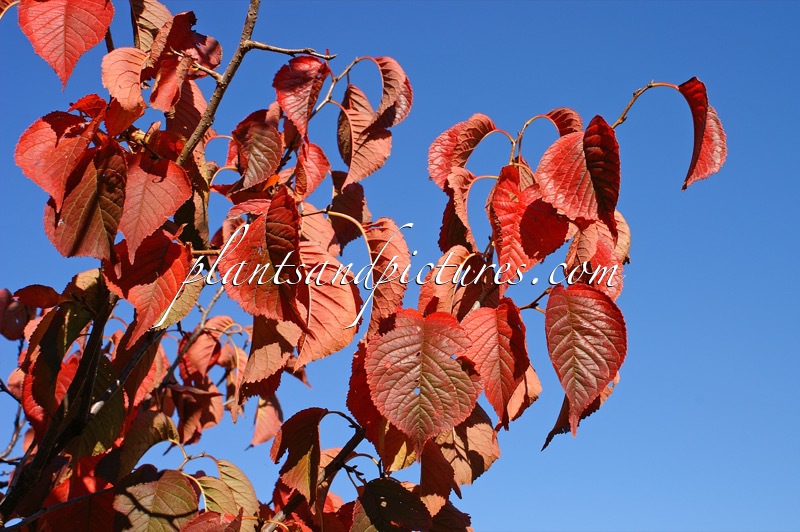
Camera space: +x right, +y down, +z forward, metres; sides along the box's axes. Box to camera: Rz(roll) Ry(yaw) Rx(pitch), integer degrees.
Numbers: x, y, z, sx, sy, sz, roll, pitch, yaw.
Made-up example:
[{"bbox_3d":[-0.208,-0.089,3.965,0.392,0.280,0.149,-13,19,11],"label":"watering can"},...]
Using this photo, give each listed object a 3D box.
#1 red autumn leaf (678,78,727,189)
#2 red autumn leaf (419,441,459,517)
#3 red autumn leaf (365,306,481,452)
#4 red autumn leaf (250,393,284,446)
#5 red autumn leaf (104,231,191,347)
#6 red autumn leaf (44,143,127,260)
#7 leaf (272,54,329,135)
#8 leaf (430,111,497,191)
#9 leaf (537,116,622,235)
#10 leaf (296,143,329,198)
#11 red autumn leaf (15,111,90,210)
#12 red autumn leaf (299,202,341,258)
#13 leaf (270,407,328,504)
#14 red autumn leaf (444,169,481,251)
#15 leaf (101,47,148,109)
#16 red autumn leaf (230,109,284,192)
[{"bbox_3d":[0.270,-0.117,1.030,0.040,0.100,0.040,-7,-15,41],"label":"red autumn leaf"},{"bbox_3d":[0.032,0.179,0.970,0.034,0.063,0.022,0,-17,0],"label":"red autumn leaf"},{"bbox_3d":[0.016,0.084,0.850,0.086,0.108,0.030,1,-16,0],"label":"red autumn leaf"},{"bbox_3d":[-0.167,0.193,1.450,0.045,0.078,0.025,12,-15,-11],"label":"red autumn leaf"},{"bbox_3d":[-0.211,0.019,0.970,0.071,0.100,0.034,11,-11,-1],"label":"red autumn leaf"},{"bbox_3d":[-0.263,-0.054,0.970,0.054,0.095,0.030,-3,-17,10],"label":"red autumn leaf"},{"bbox_3d":[-0.096,-0.163,1.120,0.050,0.083,0.030,10,-13,24],"label":"leaf"},{"bbox_3d":[0.057,-0.104,1.050,0.045,0.075,0.035,13,-24,50],"label":"leaf"},{"bbox_3d":[0.131,-0.068,0.850,0.060,0.090,0.042,-17,-15,5],"label":"leaf"},{"bbox_3d":[-0.076,-0.082,1.000,0.028,0.044,0.022,4,-18,-14],"label":"leaf"},{"bbox_3d":[-0.262,-0.080,0.870,0.064,0.084,0.034,8,-13,20],"label":"red autumn leaf"},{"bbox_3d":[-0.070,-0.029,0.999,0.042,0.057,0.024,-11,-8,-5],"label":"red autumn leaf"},{"bbox_3d":[-0.084,0.159,0.970,0.046,0.081,0.030,0,-17,0],"label":"leaf"},{"bbox_3d":[0.047,-0.043,0.860,0.034,0.065,0.045,-1,-13,-21],"label":"red autumn leaf"},{"bbox_3d":[-0.266,-0.181,1.120,0.046,0.060,0.026,14,-13,-23],"label":"leaf"},{"bbox_3d":[-0.123,-0.100,1.000,0.042,0.061,0.028,4,-18,-14],"label":"red autumn leaf"}]

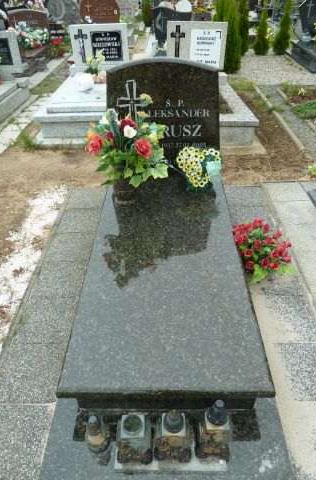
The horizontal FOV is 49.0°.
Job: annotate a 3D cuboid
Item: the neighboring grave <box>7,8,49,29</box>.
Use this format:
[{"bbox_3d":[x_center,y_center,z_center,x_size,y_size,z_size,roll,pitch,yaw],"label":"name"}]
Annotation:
[{"bbox_3d":[-2.410,-4.041,6.569,0.760,0.550,0.130,0,39,0],"label":"neighboring grave"}]

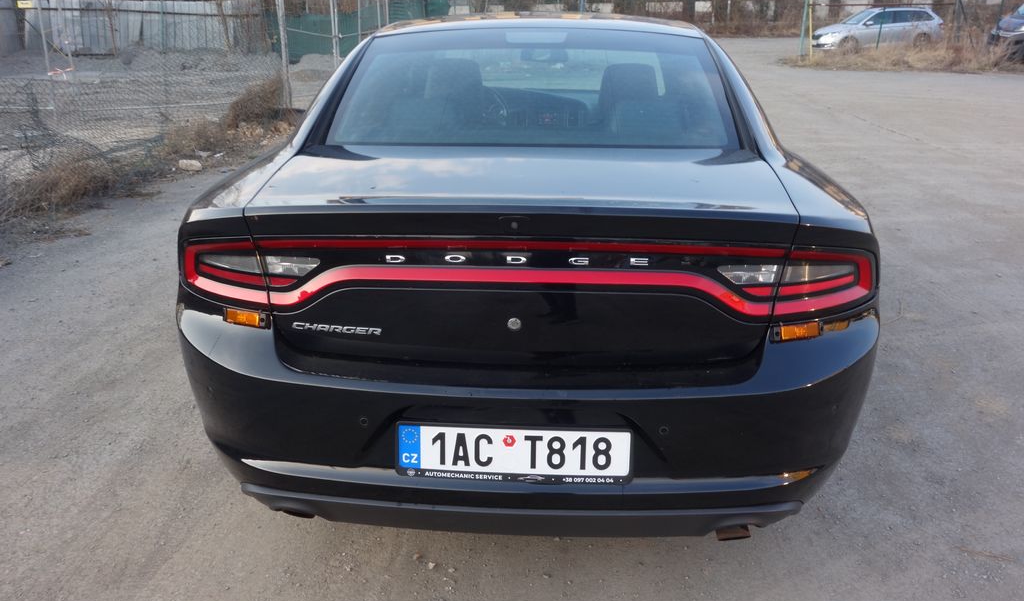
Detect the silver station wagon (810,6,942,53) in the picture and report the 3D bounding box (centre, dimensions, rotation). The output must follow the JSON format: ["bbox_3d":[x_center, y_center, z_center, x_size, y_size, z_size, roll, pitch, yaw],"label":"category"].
[{"bbox_3d":[13.483,-9.949,29.378,4.700,1.470,1.820,-3,20,-8],"label":"silver station wagon"}]

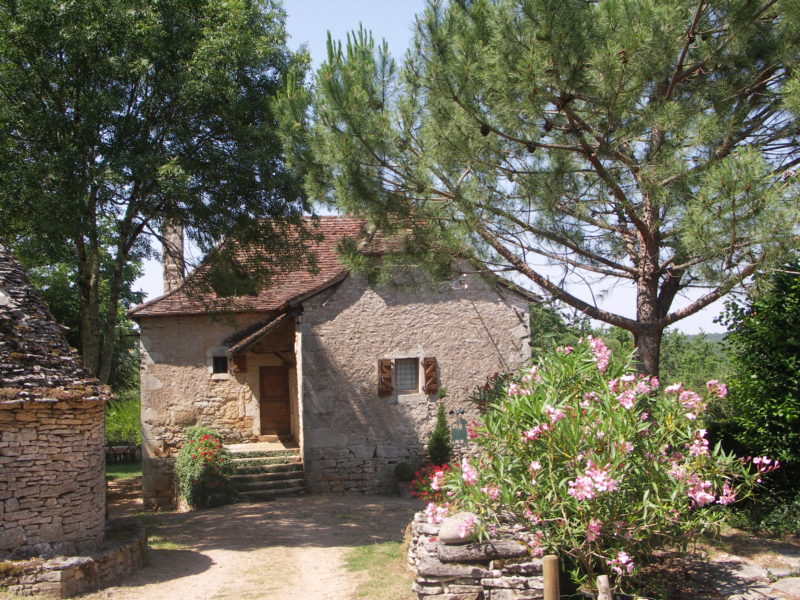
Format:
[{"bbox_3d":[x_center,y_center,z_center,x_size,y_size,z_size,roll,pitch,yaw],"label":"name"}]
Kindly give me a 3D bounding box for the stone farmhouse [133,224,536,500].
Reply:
[{"bbox_3d":[-2.450,1.500,26.700,10.800,8.200,8.800,-1,0,-14],"label":"stone farmhouse"}]

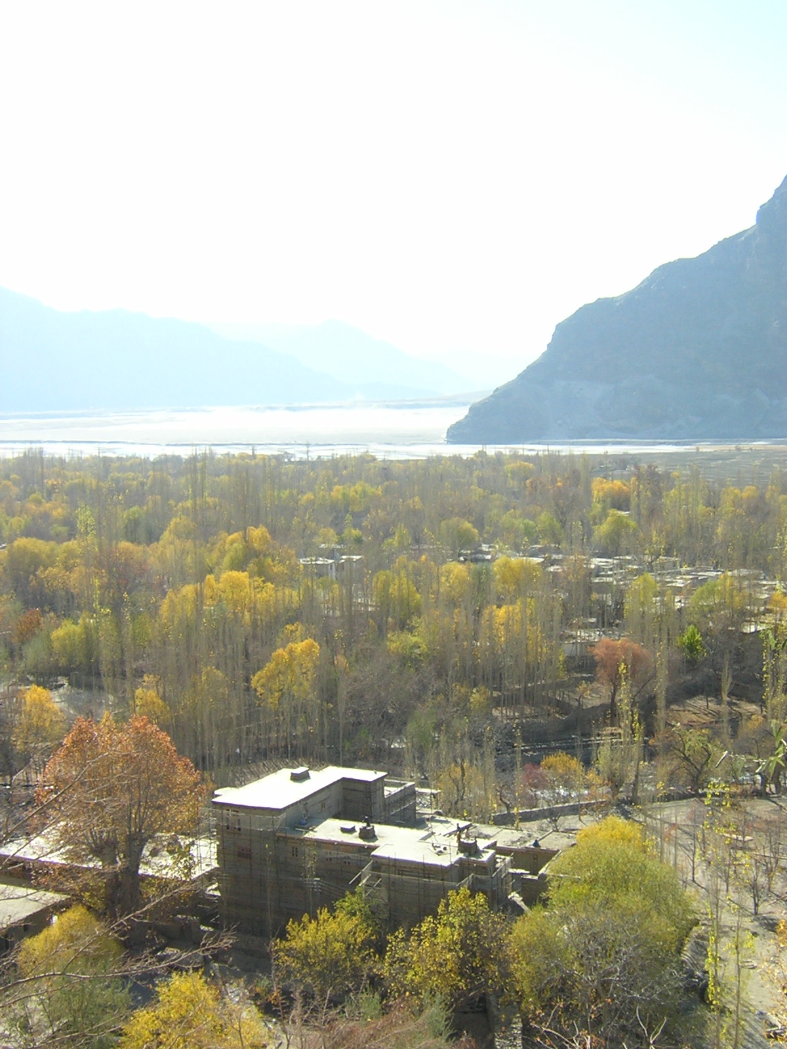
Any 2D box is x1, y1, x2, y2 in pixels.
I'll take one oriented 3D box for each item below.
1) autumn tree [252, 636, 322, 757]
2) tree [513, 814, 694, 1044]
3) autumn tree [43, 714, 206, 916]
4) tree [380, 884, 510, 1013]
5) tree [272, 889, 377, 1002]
[{"bbox_3d":[-16.810,27.370,224.720,10.730,19.300,9.500,0,6,0],"label":"autumn tree"},{"bbox_3d":[18.730,36.230,128.120,16.440,18.000,14.500,0,6,0],"label":"tree"},{"bbox_3d":[-28.950,31.270,151.750,17.640,22.300,17.000,0,6,0],"label":"autumn tree"},{"bbox_3d":[4.920,39.330,132.440,11.580,11.000,10.500,0,6,0],"label":"tree"},{"bbox_3d":[-6.520,39.680,134.990,10.020,9.800,9.000,0,6,0],"label":"tree"}]

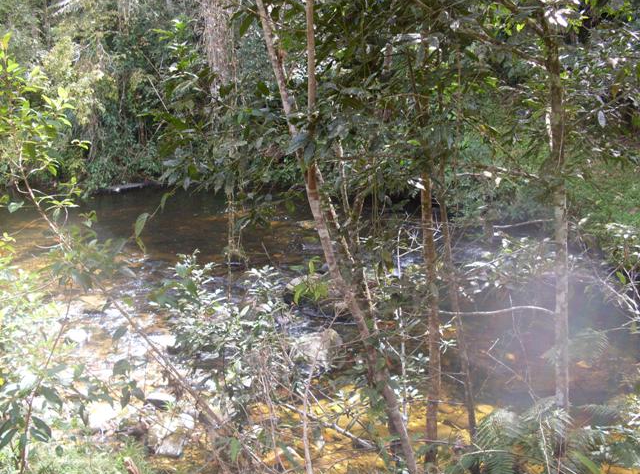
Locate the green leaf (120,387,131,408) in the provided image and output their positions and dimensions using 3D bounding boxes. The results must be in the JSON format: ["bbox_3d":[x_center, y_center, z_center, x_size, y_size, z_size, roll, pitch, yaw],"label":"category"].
[{"bbox_3d":[-0.831,0.685,3.000,0.036,0.085,0.020,10,6,0],"label":"green leaf"}]

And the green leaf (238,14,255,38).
[{"bbox_3d":[-0.416,-1.204,4.000,0.040,0.145,0.030,27,0,0],"label":"green leaf"}]

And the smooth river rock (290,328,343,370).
[{"bbox_3d":[-0.036,1.143,7.200,0.530,0.310,0.420,0,12,0],"label":"smooth river rock"}]

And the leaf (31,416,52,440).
[{"bbox_3d":[-1.070,0.732,2.700,0.038,0.112,0.025,-44,0,0],"label":"leaf"}]

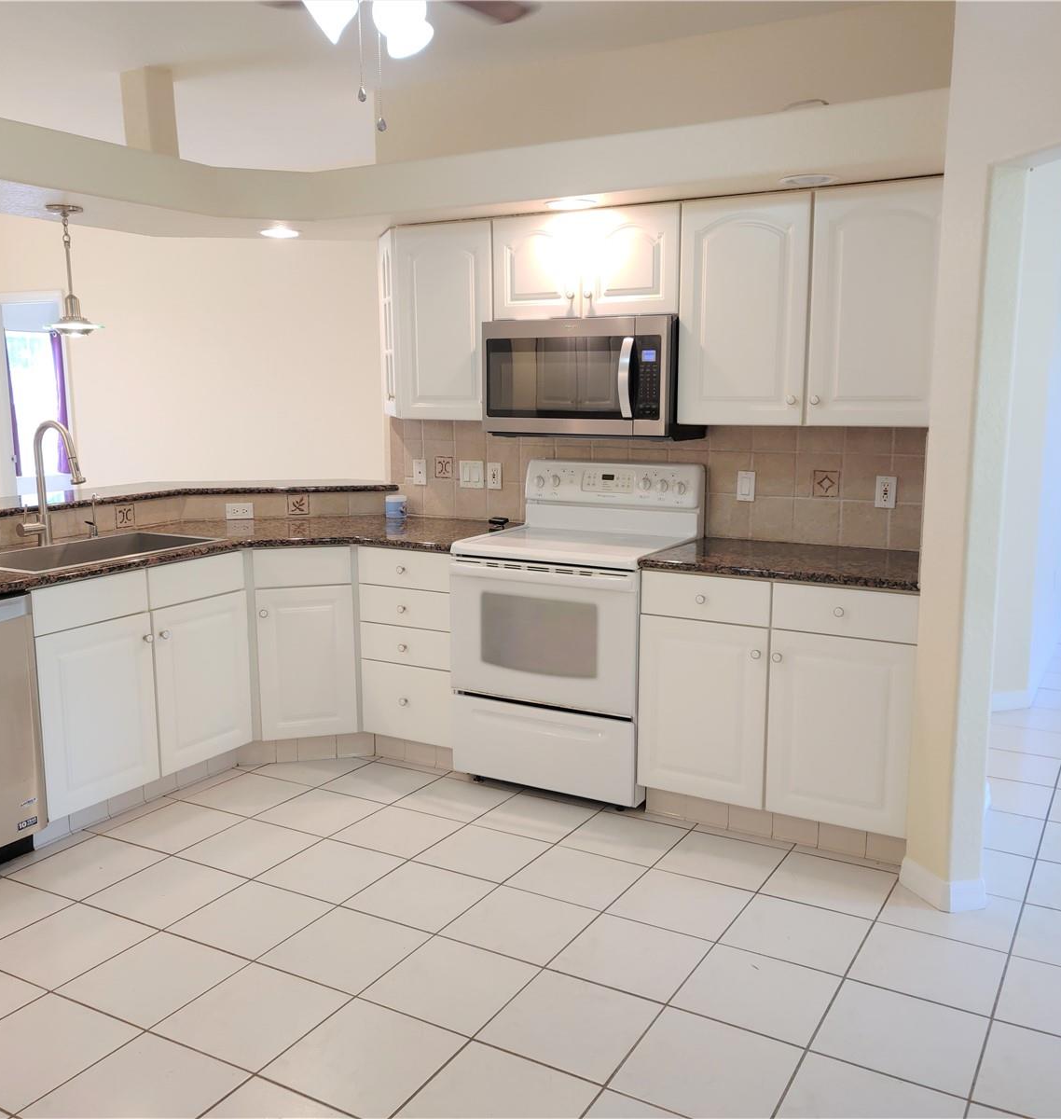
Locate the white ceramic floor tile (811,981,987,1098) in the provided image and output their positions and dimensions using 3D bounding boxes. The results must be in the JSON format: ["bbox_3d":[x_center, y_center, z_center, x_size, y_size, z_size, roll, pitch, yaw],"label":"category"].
[{"bbox_3d":[0.866,1.111,2.612,0.338,0.010,0.338,5,11,30],"label":"white ceramic floor tile"}]

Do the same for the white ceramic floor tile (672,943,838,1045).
[{"bbox_3d":[0.567,1.081,2.793,0.338,0.010,0.338,5,11,30],"label":"white ceramic floor tile"}]

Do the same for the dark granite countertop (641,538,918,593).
[{"bbox_3d":[0.925,0.014,3.792,0.915,0.034,0.625,5,11,28],"label":"dark granite countertop"}]

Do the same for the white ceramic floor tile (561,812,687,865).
[{"bbox_3d":[0.316,0.936,3.745,0.341,0.010,0.341,6,11,30],"label":"white ceramic floor tile"}]

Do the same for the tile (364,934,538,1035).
[{"bbox_3d":[-0.197,1.077,2.841,0.338,0.010,0.338,5,11,30],"label":"tile"}]

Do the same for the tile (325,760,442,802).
[{"bbox_3d":[-0.571,0.854,4.261,0.343,0.010,0.343,6,11,29],"label":"tile"}]

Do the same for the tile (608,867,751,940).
[{"bbox_3d":[0.446,1.016,3.313,0.340,0.012,0.340,5,11,29],"label":"tile"}]

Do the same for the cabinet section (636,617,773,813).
[{"bbox_3d":[0.707,0.468,3.985,0.449,0.609,0.550,5,11,29],"label":"cabinet section"}]

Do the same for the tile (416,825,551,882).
[{"bbox_3d":[-0.151,0.954,3.631,0.341,0.010,0.341,6,11,30],"label":"tile"}]

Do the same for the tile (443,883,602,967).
[{"bbox_3d":[-0.027,1.033,3.167,0.341,0.010,0.341,6,11,30],"label":"tile"}]

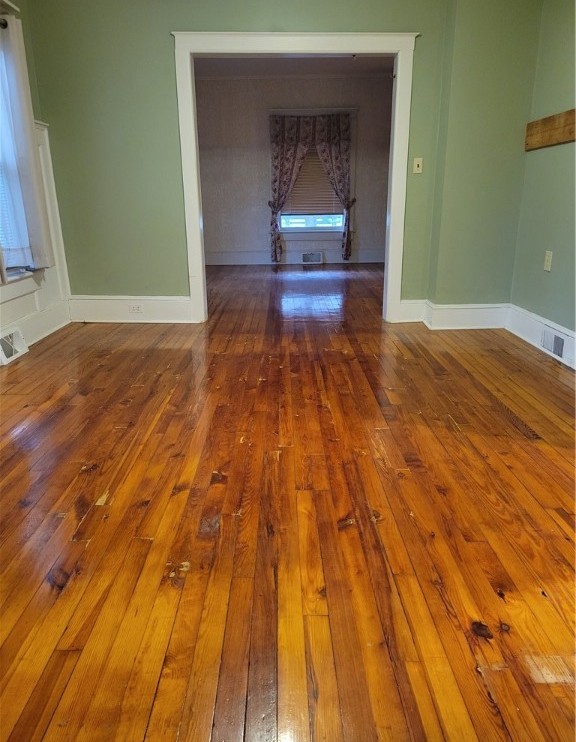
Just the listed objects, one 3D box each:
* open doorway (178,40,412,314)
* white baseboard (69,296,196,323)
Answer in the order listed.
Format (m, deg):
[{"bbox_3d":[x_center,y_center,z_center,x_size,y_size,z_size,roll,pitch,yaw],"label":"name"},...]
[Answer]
[{"bbox_3d":[0.062,-1.492,4.706,1.821,2.199,0.170,0,17,-1],"label":"open doorway"},{"bbox_3d":[-1.329,-0.522,4.903,1.011,0.235,0.030,0,17,-1],"label":"white baseboard"}]

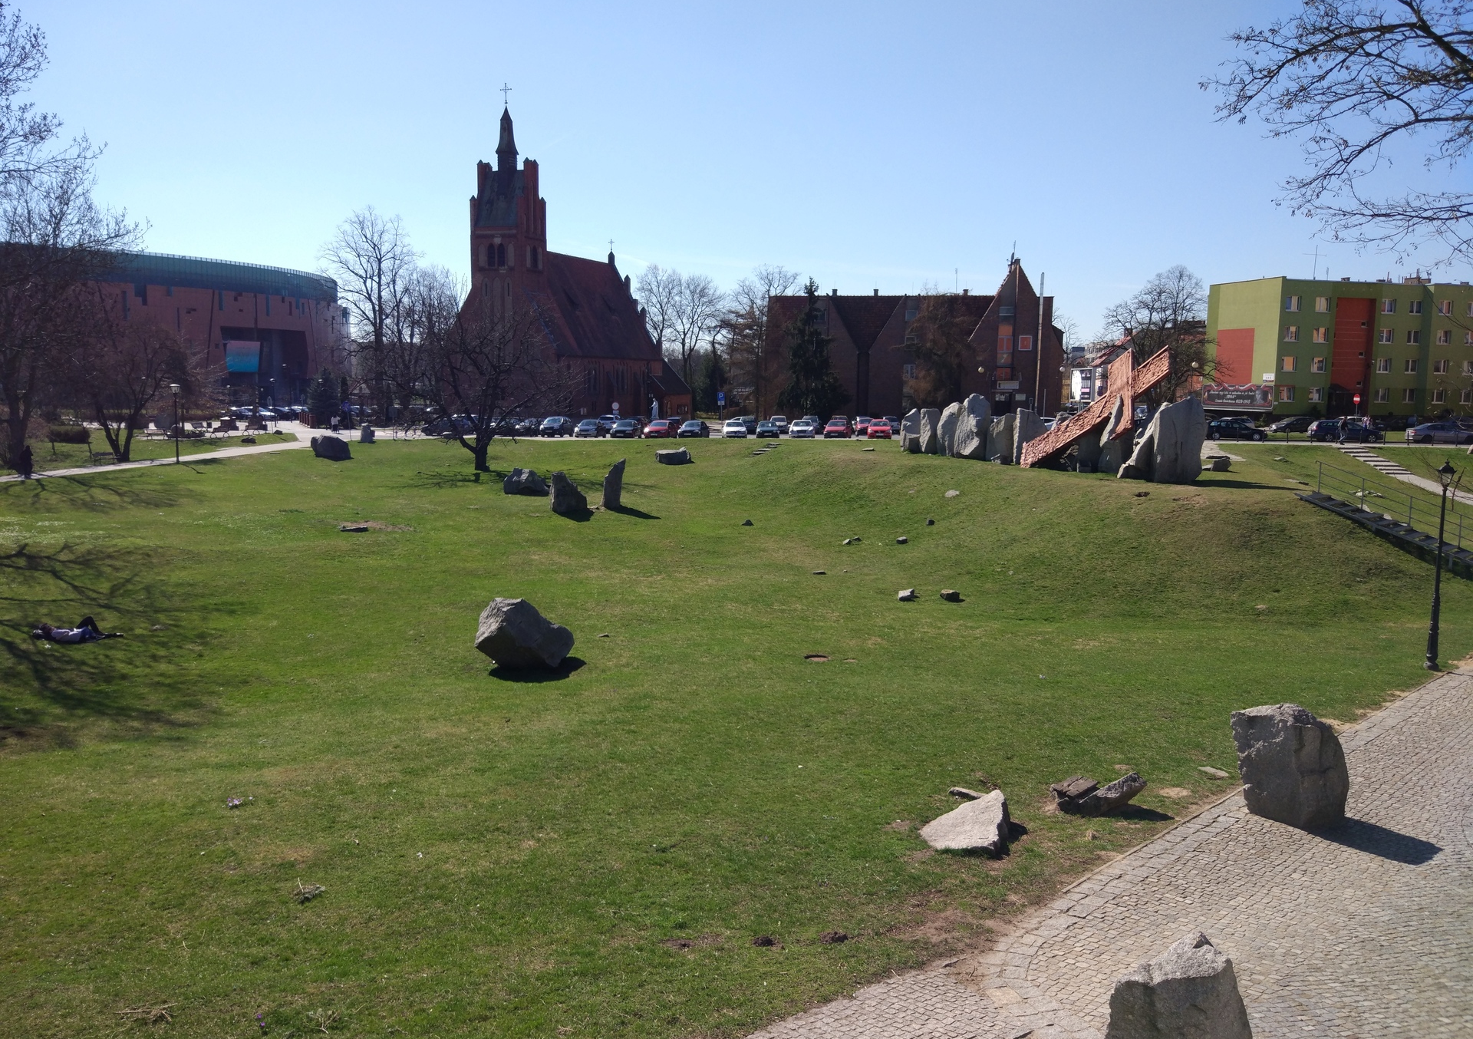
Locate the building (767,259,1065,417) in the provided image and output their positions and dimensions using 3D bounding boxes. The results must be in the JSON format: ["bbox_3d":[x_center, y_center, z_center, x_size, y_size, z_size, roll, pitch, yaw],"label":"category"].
[{"bbox_3d":[16.762,-17.921,118.396,27.590,14.490,14.000,0,8,0],"label":"building"}]

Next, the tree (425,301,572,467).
[{"bbox_3d":[-12.690,-7.188,63.782,7.870,9.310,7.800,-2,9,-11],"label":"tree"}]

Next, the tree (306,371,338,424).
[{"bbox_3d":[-36.214,-10.560,103.971,2.750,4.950,2.750,-1,7,-19],"label":"tree"}]

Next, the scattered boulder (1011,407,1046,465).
[{"bbox_3d":[14.204,-4.081,57.640,1.650,2.700,1.100,3,7,14],"label":"scattered boulder"}]

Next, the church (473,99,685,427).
[{"bbox_3d":[-15.527,-22.650,113.516,12.852,26.826,27.336,3,7,19],"label":"church"}]

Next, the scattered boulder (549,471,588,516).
[{"bbox_3d":[-6.170,-1.034,43.754,1.380,1.520,1.000,0,7,-8],"label":"scattered boulder"}]

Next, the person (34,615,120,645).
[{"bbox_3d":[-13.213,2.151,23.869,1.760,0.470,0.520,-1,8,-10],"label":"person"}]

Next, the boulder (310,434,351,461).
[{"bbox_3d":[-23.696,-4.209,69.603,2.380,1.470,1.800,-3,9,-19],"label":"boulder"}]

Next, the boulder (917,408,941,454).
[{"bbox_3d":[11.567,-5.287,71.185,1.320,2.690,1.400,1,9,9],"label":"boulder"}]

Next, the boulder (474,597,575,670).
[{"bbox_3d":[-3.978,2.049,22.364,1.820,1.220,1.350,0,7,-10],"label":"boulder"}]

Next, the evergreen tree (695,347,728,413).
[{"bbox_3d":[-2.622,-14.451,124.543,3.500,7.062,3.500,1,7,0],"label":"evergreen tree"}]

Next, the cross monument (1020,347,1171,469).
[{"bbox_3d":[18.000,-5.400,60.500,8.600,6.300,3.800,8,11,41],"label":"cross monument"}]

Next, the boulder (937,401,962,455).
[{"bbox_3d":[11.931,-5.050,66.103,1.450,2.950,1.300,2,8,10],"label":"boulder"}]

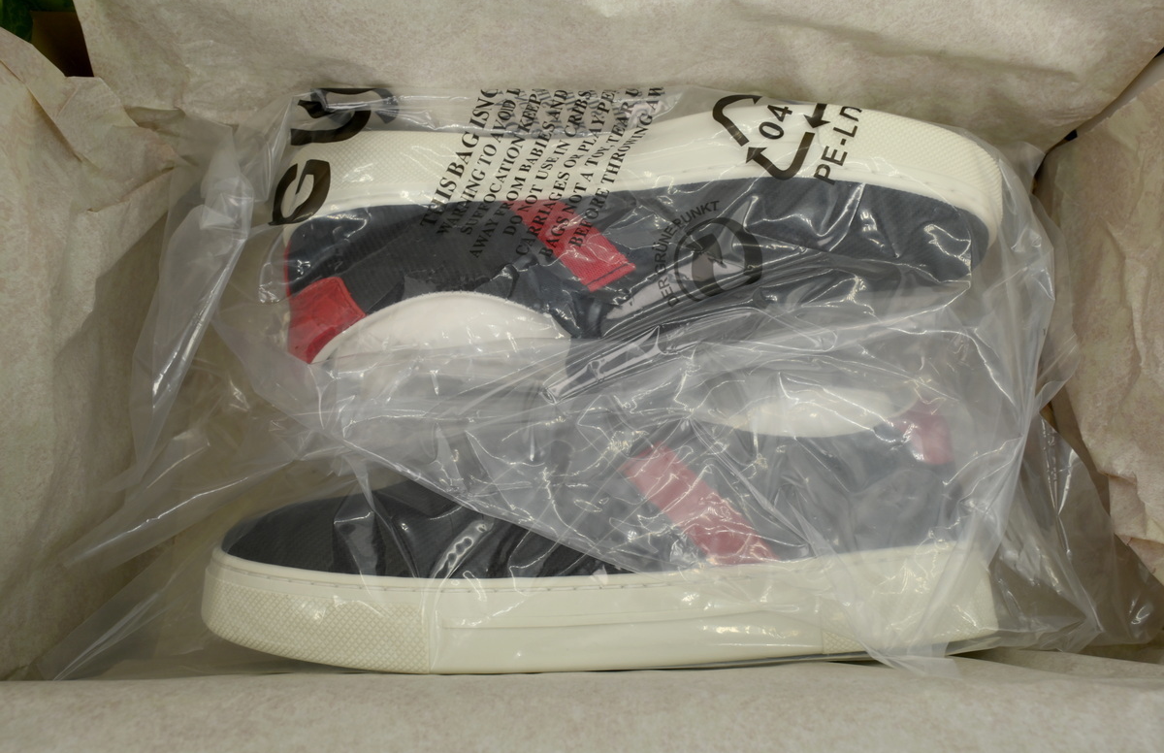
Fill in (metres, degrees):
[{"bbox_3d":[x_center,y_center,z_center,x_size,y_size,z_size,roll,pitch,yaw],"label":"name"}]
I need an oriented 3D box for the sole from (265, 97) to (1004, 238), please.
[{"bbox_3d":[0.014,-0.069,0.361,0.290,0.100,0.038,2,74,11],"label":"sole"}]

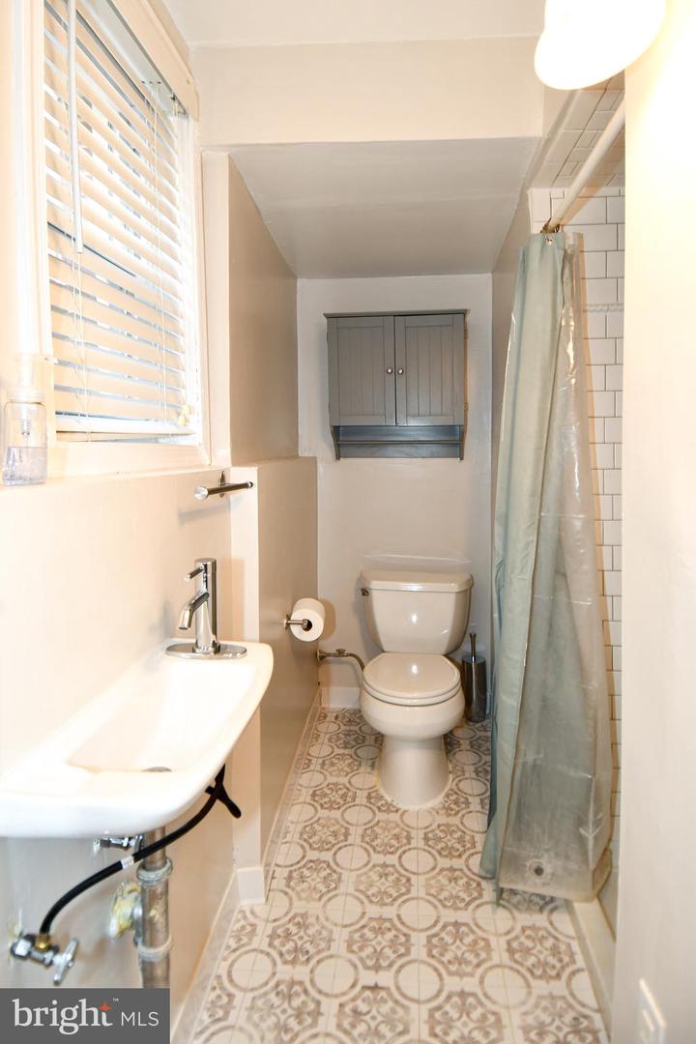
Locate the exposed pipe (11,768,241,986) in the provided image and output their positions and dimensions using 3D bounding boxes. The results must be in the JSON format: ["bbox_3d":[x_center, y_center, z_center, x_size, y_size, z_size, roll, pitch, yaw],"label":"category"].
[{"bbox_3d":[-0.311,0.587,0.855,0.150,0.300,0.490,0,5,6],"label":"exposed pipe"}]

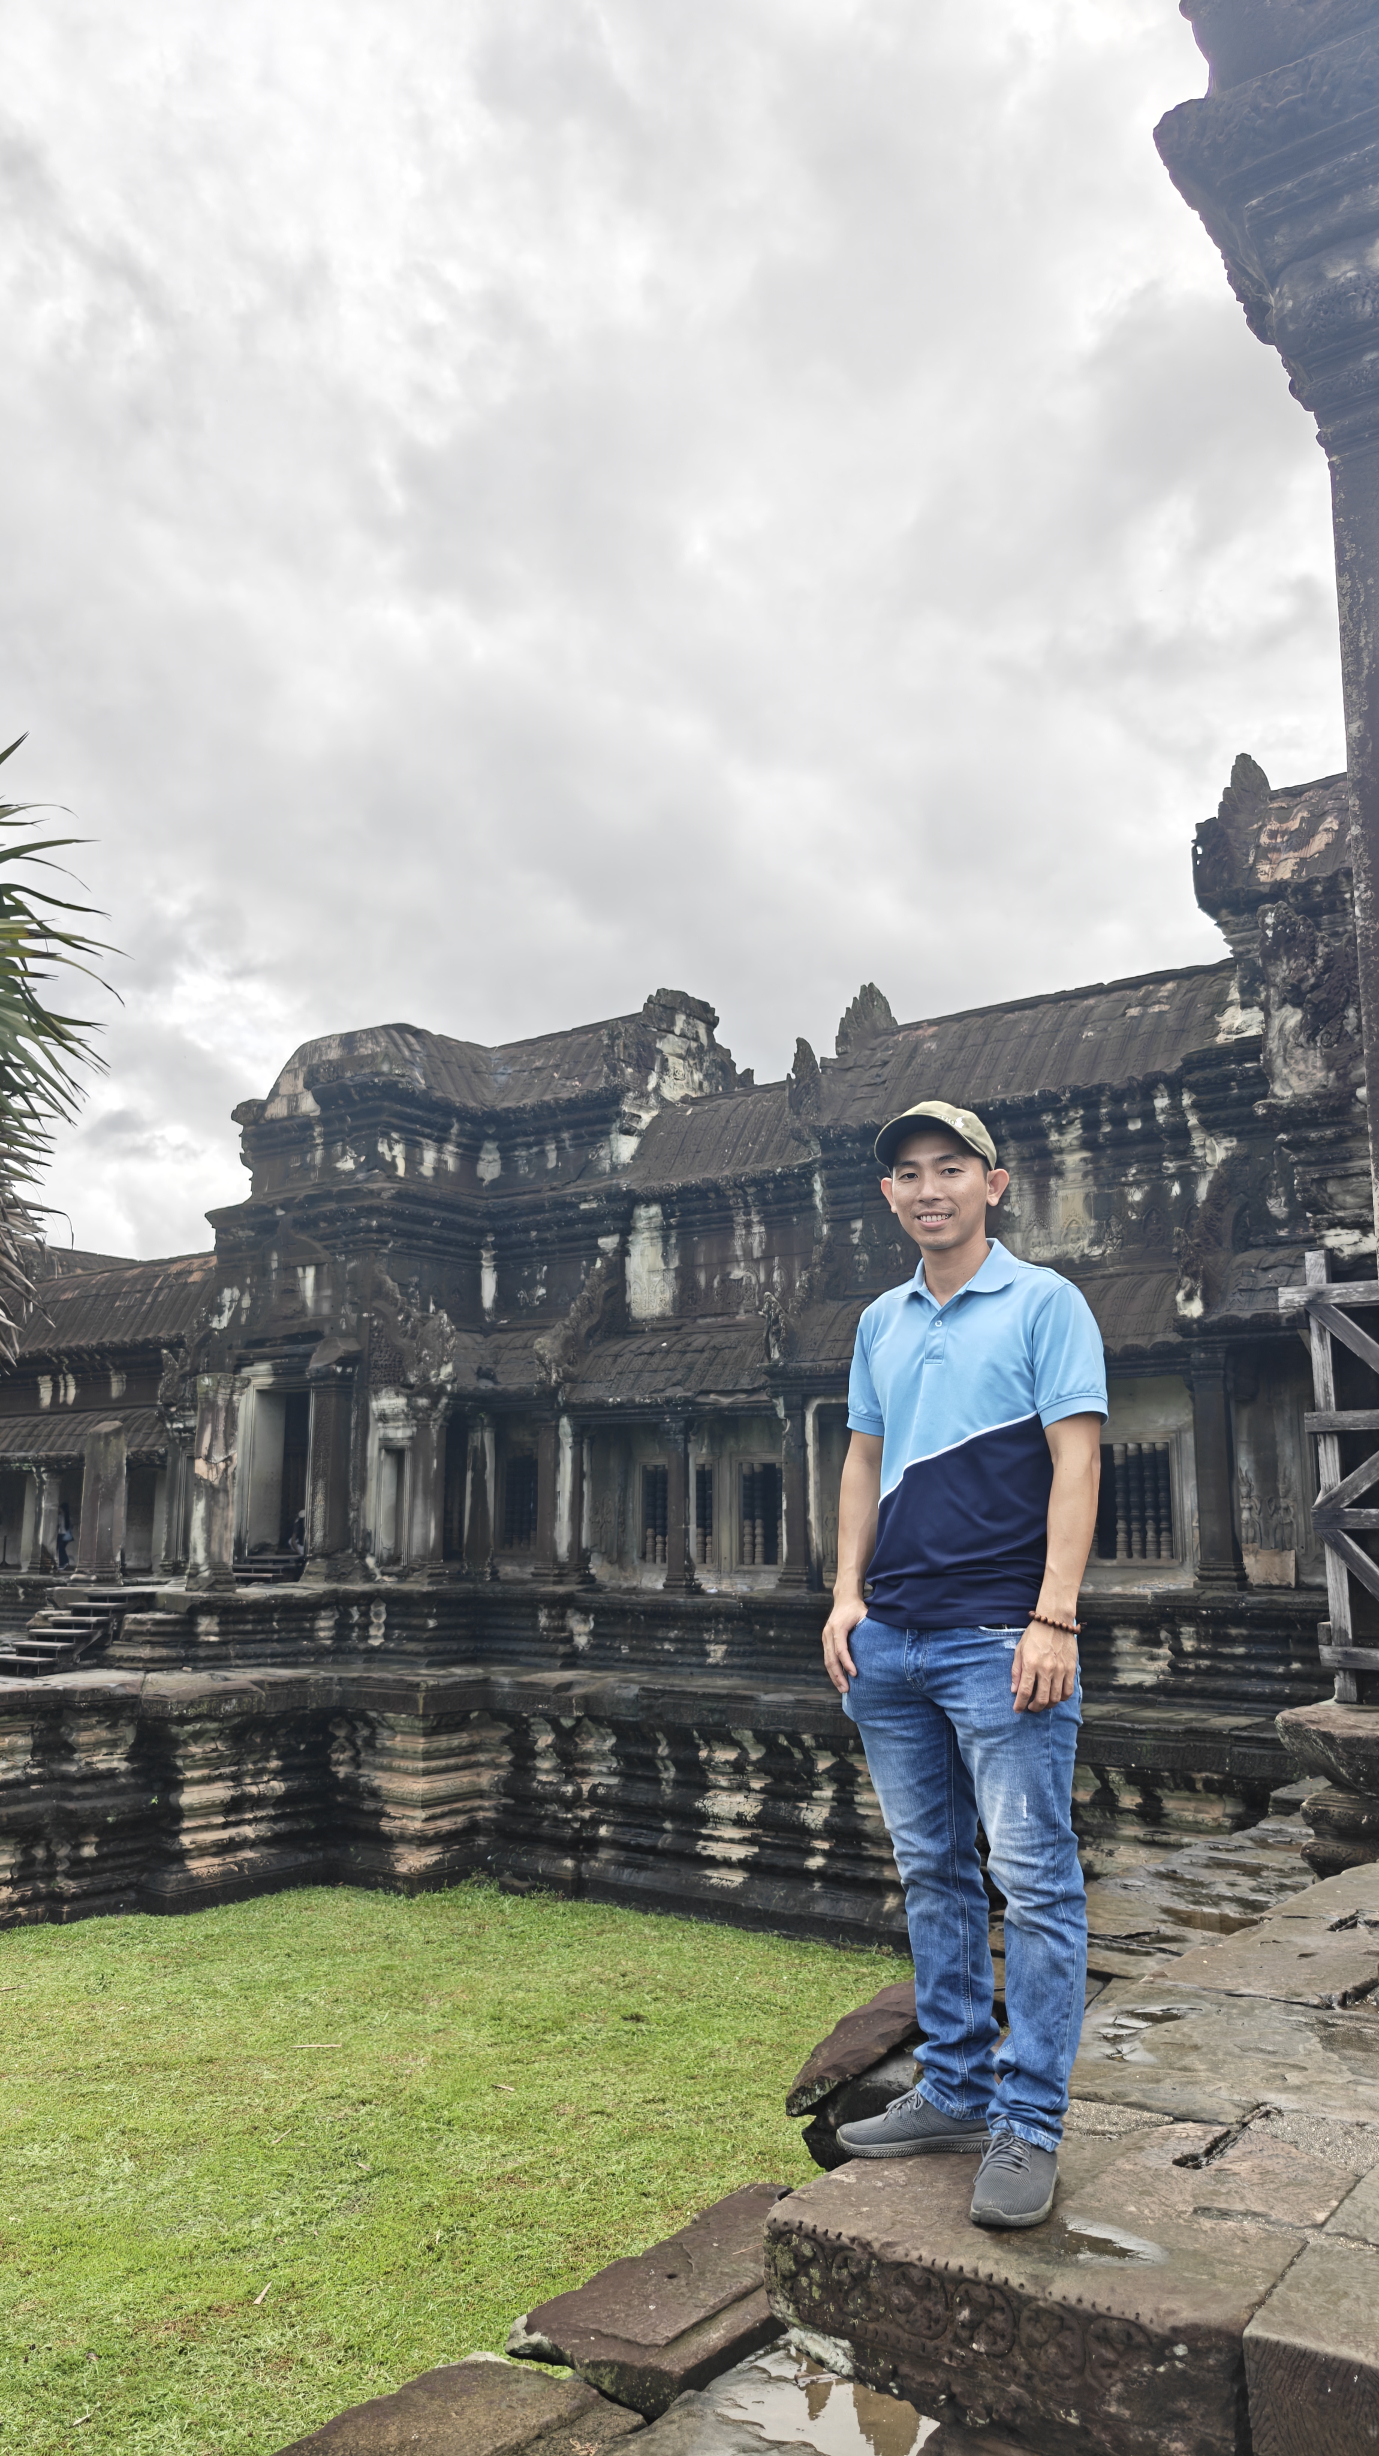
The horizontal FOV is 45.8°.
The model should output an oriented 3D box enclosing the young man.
[{"bbox_3d":[0.430,0.628,2.710,0.490,1.720,0.340,-7,-13,32],"label":"young man"}]

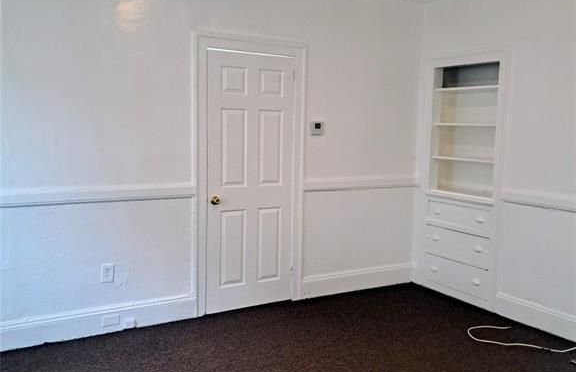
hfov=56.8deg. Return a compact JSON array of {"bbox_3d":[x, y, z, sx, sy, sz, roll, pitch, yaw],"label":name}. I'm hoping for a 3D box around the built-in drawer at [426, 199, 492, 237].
[{"bbox_3d":[1.553,0.272,4.643,0.270,0.217,0.691,-3,7,-31],"label":"built-in drawer"}]

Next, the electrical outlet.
[{"bbox_3d":[-1.246,0.613,3.690,0.077,0.123,0.012,-3,7,-31],"label":"electrical outlet"}]

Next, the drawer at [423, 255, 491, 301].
[{"bbox_3d":[1.544,0.775,4.699,0.270,0.239,0.691,-3,7,-31],"label":"drawer"}]

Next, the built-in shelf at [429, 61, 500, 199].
[{"bbox_3d":[1.597,-0.466,4.578,0.290,1.107,0.691,-3,7,-31],"label":"built-in shelf"}]

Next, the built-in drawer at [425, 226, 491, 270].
[{"bbox_3d":[1.548,0.522,4.670,0.270,0.258,0.691,-3,7,-31],"label":"built-in drawer"}]

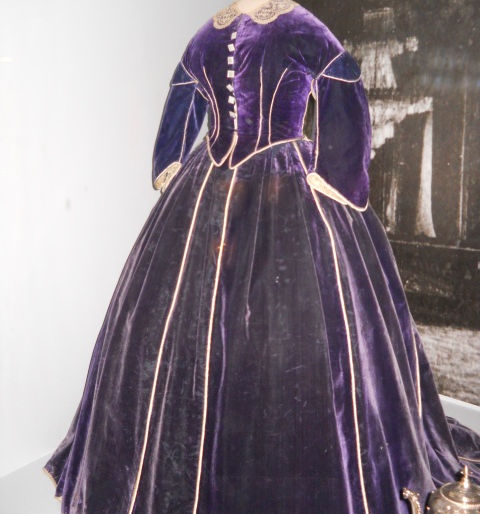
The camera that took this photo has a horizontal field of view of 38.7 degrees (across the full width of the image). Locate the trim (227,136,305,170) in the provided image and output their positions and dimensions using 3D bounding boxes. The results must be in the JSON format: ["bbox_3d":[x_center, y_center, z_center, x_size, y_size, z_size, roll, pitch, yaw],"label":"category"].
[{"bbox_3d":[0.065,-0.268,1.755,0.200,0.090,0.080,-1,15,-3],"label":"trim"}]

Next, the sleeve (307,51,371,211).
[{"bbox_3d":[0.245,-0.313,1.705,0.145,0.390,0.190,7,16,25],"label":"sleeve"}]

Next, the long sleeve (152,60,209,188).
[{"bbox_3d":[-0.167,-0.369,1.920,0.140,0.370,0.180,8,16,27],"label":"long sleeve"}]

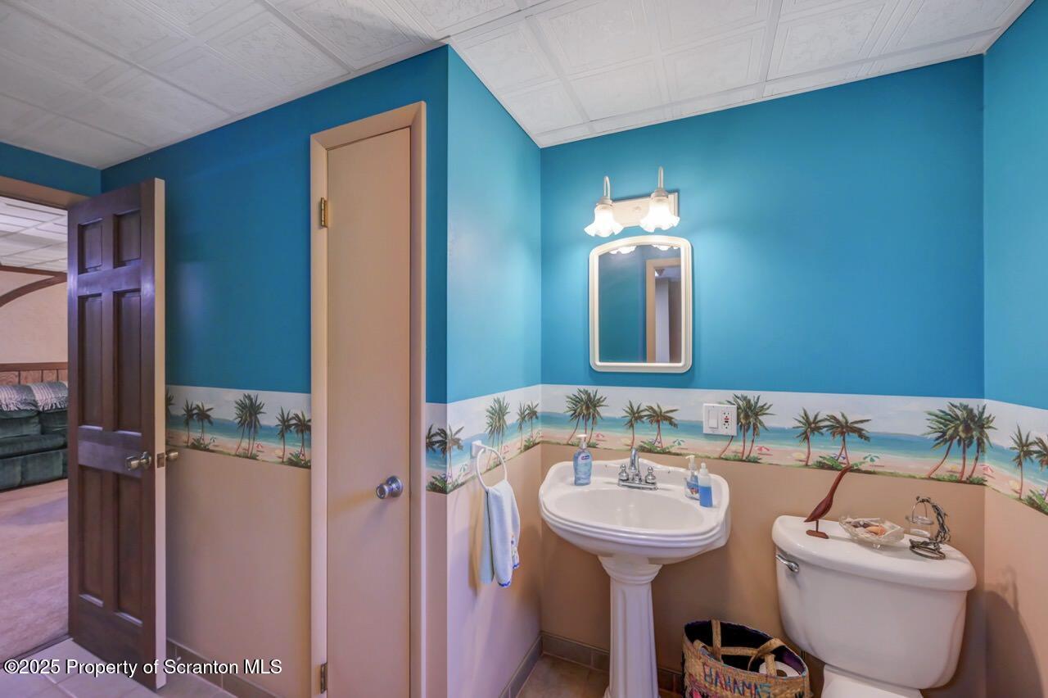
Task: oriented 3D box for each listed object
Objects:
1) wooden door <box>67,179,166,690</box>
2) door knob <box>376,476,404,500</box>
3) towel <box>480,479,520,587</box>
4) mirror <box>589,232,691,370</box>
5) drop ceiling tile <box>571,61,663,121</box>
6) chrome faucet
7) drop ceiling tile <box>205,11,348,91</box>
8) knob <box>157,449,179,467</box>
[{"bbox_3d":[-1.819,0.338,1.803,0.770,2.035,0.037,0,0,24],"label":"wooden door"},{"bbox_3d":[-0.419,0.433,1.257,0.066,0.066,0.062,0,0,24],"label":"door knob"},{"bbox_3d":[-0.071,0.588,1.341,0.100,0.305,0.170,0,0,26],"label":"towel"},{"bbox_3d":[0.461,-0.178,1.640,0.400,0.545,0.035,0,0,23],"label":"mirror"},{"bbox_3d":[0.336,-0.910,1.444,0.285,0.020,0.275,0,0,24],"label":"drop ceiling tile"},{"bbox_3d":[0.412,0.440,1.500,0.150,0.165,0.155,0,0,22],"label":"chrome faucet"},{"bbox_3d":[-0.757,-0.910,1.249,0.290,0.020,0.270,0,0,24],"label":"drop ceiling tile"},{"bbox_3d":[-1.502,0.452,1.715,0.062,0.062,0.062,0,0,24],"label":"knob"}]

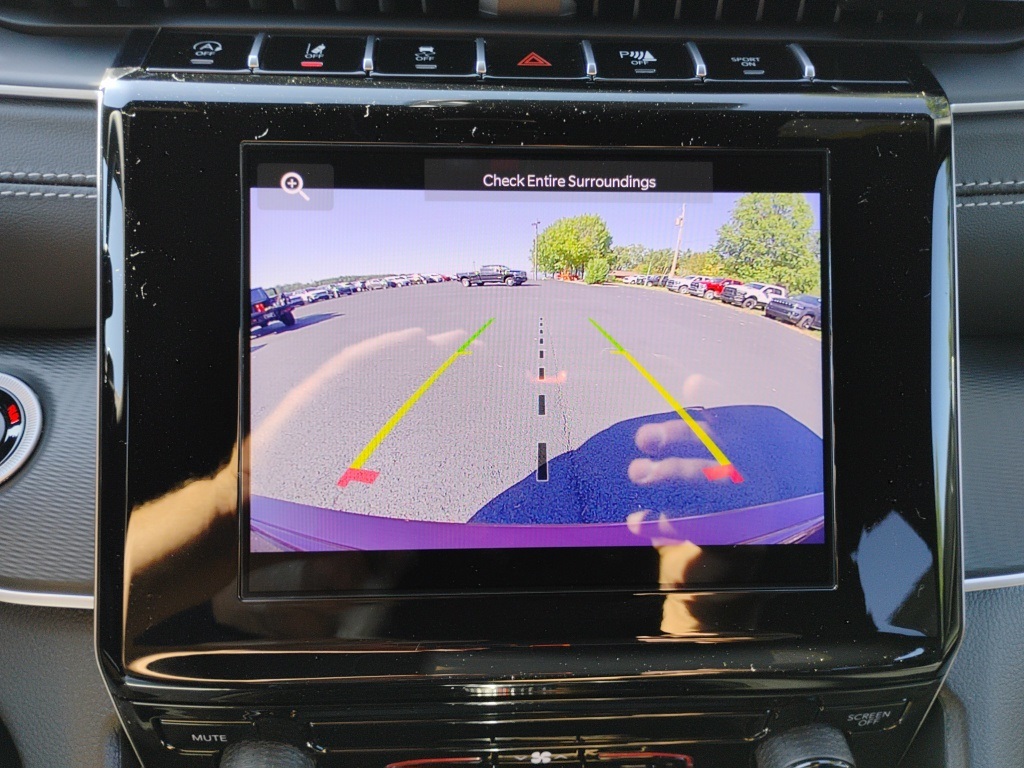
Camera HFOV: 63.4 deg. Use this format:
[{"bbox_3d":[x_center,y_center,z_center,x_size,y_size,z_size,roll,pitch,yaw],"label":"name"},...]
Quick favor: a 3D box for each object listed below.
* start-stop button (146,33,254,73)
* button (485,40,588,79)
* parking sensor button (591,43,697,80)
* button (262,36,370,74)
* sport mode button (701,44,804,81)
[{"bbox_3d":[-0.096,-0.100,0.260,0.033,0.010,0.021,0,51,-4],"label":"start-stop button"},{"bbox_3d":[0.007,-0.100,0.267,0.034,0.010,0.021,0,51,-4],"label":"button"},{"bbox_3d":[0.042,-0.101,0.269,0.034,0.010,0.021,0,51,-4],"label":"parking sensor button"},{"bbox_3d":[-0.062,-0.100,0.262,0.034,0.010,0.021,0,51,-4],"label":"button"},{"bbox_3d":[0.077,-0.101,0.272,0.034,0.010,0.021,0,51,-4],"label":"sport mode button"}]

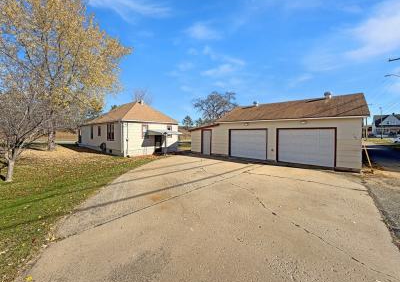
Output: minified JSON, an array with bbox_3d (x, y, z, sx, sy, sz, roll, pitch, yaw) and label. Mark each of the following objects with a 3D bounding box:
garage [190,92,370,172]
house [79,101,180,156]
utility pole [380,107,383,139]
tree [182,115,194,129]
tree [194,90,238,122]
[{"bbox_3d":[5.752,-1.068,14.187,11.900,4.500,7.500,3,4,41],"label":"garage"},{"bbox_3d":[-8.818,-1.611,19.283,13.200,5.250,6.400,3,4,41],"label":"house"},{"bbox_3d":[53.581,-5.141,47.752,0.450,9.400,0.450,0,3,0],"label":"utility pole"},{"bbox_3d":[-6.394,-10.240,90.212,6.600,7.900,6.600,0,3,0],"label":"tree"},{"bbox_3d":[3.231,-5.422,36.301,9.700,11.200,9.700,0,3,0],"label":"tree"}]

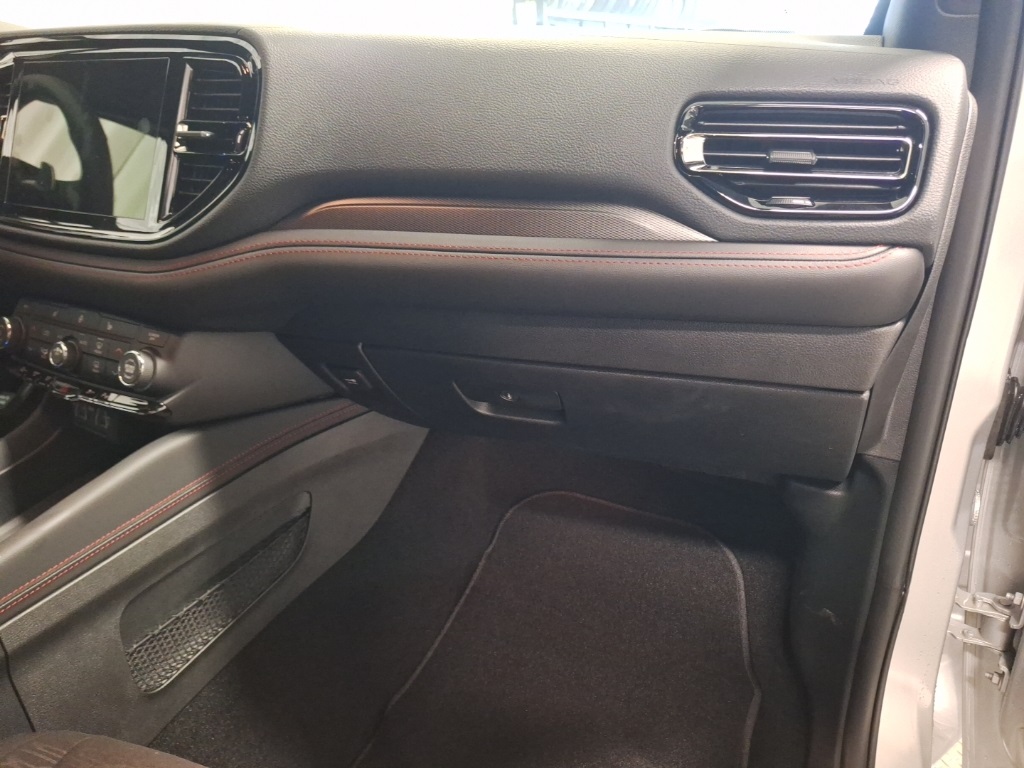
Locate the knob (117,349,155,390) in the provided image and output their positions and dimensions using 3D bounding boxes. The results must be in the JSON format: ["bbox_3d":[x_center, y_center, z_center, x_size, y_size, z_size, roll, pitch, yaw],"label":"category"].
[{"bbox_3d":[-0.310,-0.012,0.562,0.034,0.034,0.014,12,0,26],"label":"knob"}]

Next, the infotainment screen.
[{"bbox_3d":[-0.386,-0.223,0.618,0.212,0.135,0.014,12,4,26],"label":"infotainment screen"}]

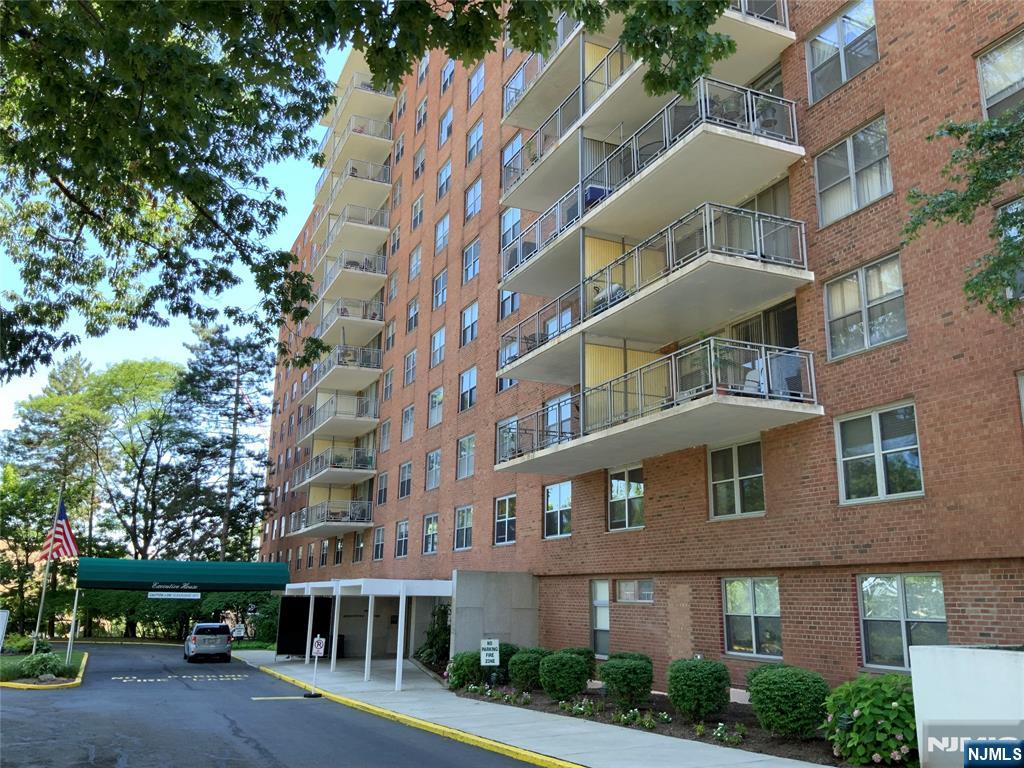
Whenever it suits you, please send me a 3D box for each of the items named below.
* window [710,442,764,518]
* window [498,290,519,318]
[{"bbox_3d":[4.680,2.040,17.965,0.140,1.510,1.710,7,-15,-24],"label":"window"},{"bbox_3d":[-0.062,-3.114,30.701,0.150,1.560,1.660,7,-15,-24],"label":"window"}]

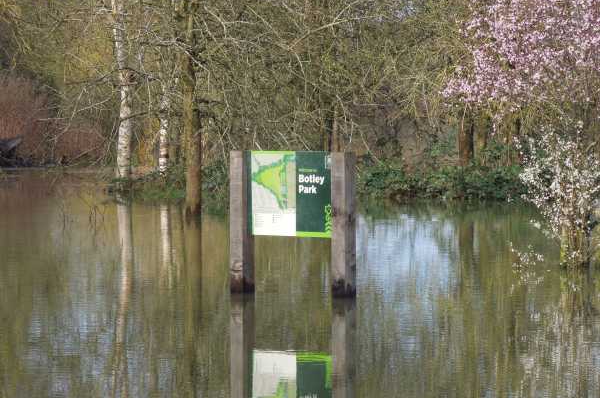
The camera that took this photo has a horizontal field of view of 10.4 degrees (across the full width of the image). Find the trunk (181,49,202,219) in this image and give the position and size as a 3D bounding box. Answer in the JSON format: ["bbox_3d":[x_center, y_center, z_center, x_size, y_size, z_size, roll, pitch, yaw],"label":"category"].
[{"bbox_3d":[-1.871,-1.128,57.000,0.320,2.900,0.320,-2,1,0],"label":"trunk"}]

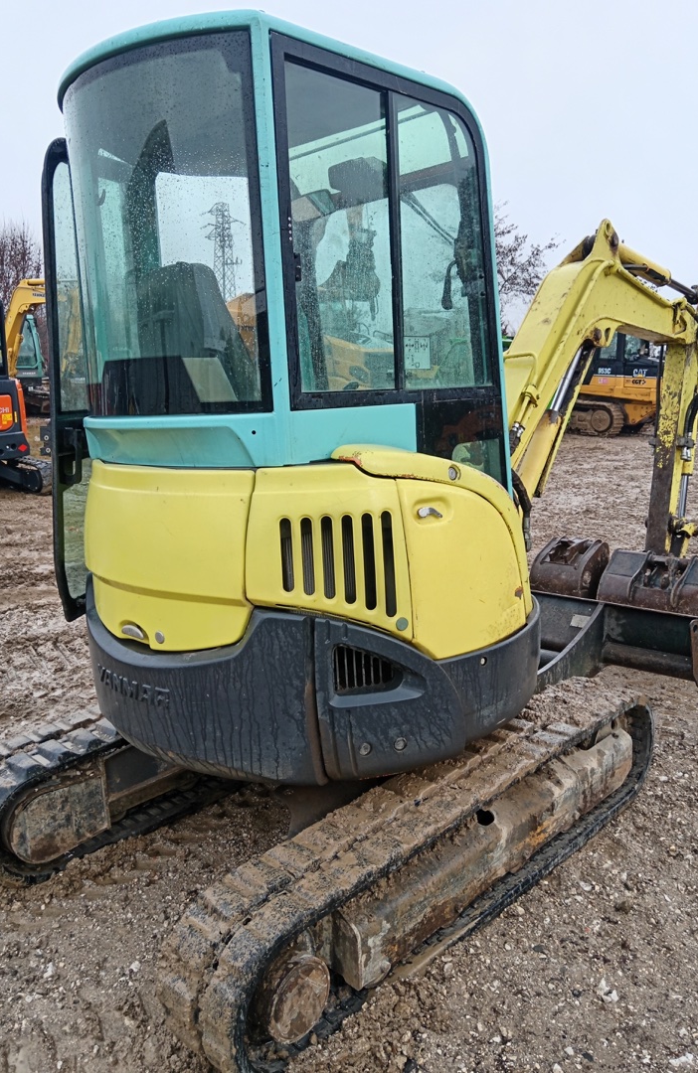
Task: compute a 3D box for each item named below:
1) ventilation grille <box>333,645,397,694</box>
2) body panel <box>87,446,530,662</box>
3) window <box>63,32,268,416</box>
[{"bbox_3d":[0.040,0.348,2.198,0.167,0.131,0.040,-3,12,-12],"label":"ventilation grille"},{"bbox_3d":[-0.175,-0.013,2.550,1.192,0.616,0.990,10,17,42],"label":"body panel"},{"bbox_3d":[-0.563,-0.762,2.219,0.889,0.848,0.242,10,17,42],"label":"window"}]

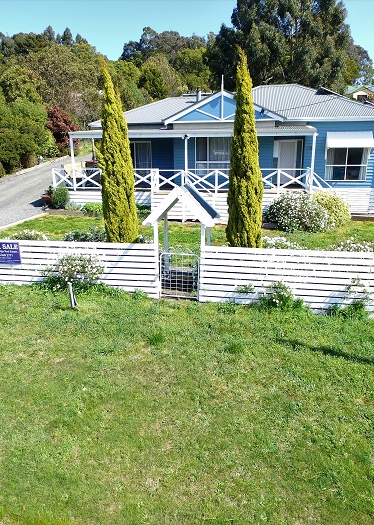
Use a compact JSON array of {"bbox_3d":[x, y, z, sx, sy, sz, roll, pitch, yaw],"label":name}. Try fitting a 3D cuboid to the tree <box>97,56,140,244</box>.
[{"bbox_3d":[-1.675,-2.245,10.032,0.880,5.005,0.880,2,15,9],"label":"tree"}]

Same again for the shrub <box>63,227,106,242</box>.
[{"bbox_3d":[-2.757,-0.504,11.043,1.100,0.972,0.900,2,15,9],"label":"shrub"}]

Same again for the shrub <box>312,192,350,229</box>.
[{"bbox_3d":[5.713,-2.211,16.100,1.600,1.250,1.400,2,15,9],"label":"shrub"}]

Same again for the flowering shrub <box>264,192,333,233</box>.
[{"bbox_3d":[4.200,-1.967,15.083,2.450,1.383,2.000,2,15,9],"label":"flowering shrub"}]

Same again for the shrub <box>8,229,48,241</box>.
[{"bbox_3d":[-4.654,-0.563,11.800,1.200,0.950,1.000,2,15,9],"label":"shrub"}]

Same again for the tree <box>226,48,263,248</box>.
[{"bbox_3d":[1.387,-2.203,9.524,0.880,5.156,0.880,2,15,9],"label":"tree"}]

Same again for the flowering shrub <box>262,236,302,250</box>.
[{"bbox_3d":[2.454,-0.200,10.500,1.100,0.950,1.000,2,15,9],"label":"flowering shrub"}]

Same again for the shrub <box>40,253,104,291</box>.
[{"bbox_3d":[-2.857,0.249,10.053,1.420,0.981,0.750,2,15,9],"label":"shrub"}]

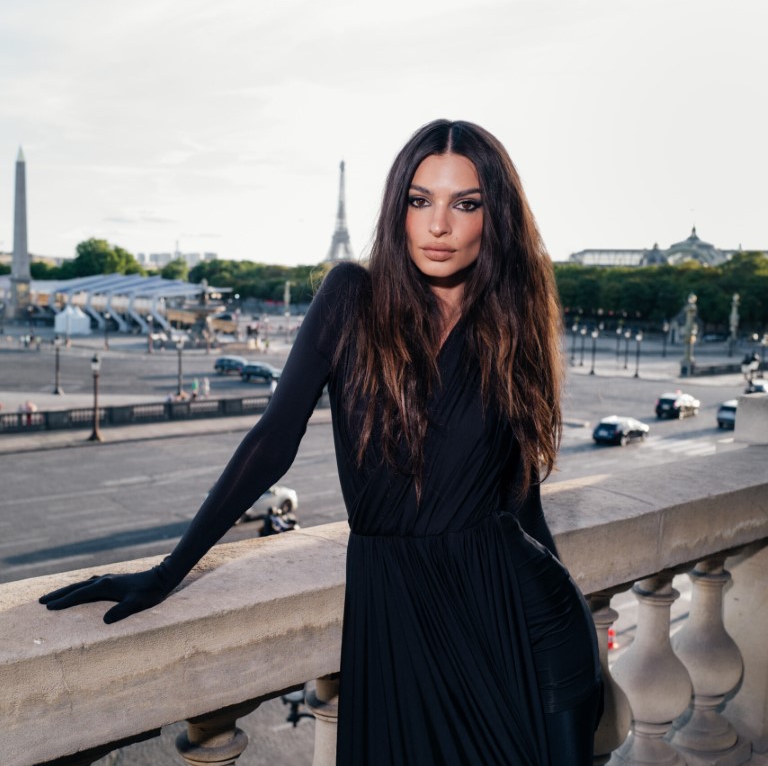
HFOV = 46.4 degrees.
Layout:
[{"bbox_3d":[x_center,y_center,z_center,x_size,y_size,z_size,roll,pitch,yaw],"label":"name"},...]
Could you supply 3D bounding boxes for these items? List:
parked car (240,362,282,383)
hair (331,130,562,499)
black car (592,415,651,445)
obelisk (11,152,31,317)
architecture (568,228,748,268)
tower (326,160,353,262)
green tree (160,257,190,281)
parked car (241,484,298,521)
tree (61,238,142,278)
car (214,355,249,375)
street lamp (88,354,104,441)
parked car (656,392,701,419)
[{"bbox_3d":[-10.457,-0.803,79.606,4.400,1.570,1.800,5,7,29],"label":"parked car"},{"bbox_3d":[0.102,-0.117,1.390,0.350,0.580,0.280,3,7,7],"label":"hair"},{"bbox_3d":[14.962,2.947,56.301,1.850,1.520,4.600,7,8,37],"label":"black car"},{"bbox_3d":[-68.475,-28.201,169.000,3.600,33.300,3.600,-4,9,-43],"label":"obelisk"},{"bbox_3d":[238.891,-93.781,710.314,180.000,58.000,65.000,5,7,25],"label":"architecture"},{"bbox_3d":[-106.457,-420.636,2244.174,125.000,330.000,125.000,-1,7,-25],"label":"tower"},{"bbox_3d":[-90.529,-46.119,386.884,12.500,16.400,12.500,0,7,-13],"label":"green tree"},{"bbox_3d":[-5.479,4.663,35.983,1.800,1.480,4.400,7,8,37],"label":"parked car"},{"bbox_3d":[-109.206,-45.441,346.212,29.000,20.951,26.000,2,7,0],"label":"tree"},{"bbox_3d":[-13.760,-1.502,84.647,4.300,1.600,1.800,5,7,24],"label":"car"},{"bbox_3d":[-16.352,0.784,50.713,0.700,4.900,0.700,-4,9,-43],"label":"street lamp"},{"bbox_3d":[21.769,1.714,66.380,1.800,1.620,4.400,7,8,39],"label":"parked car"}]

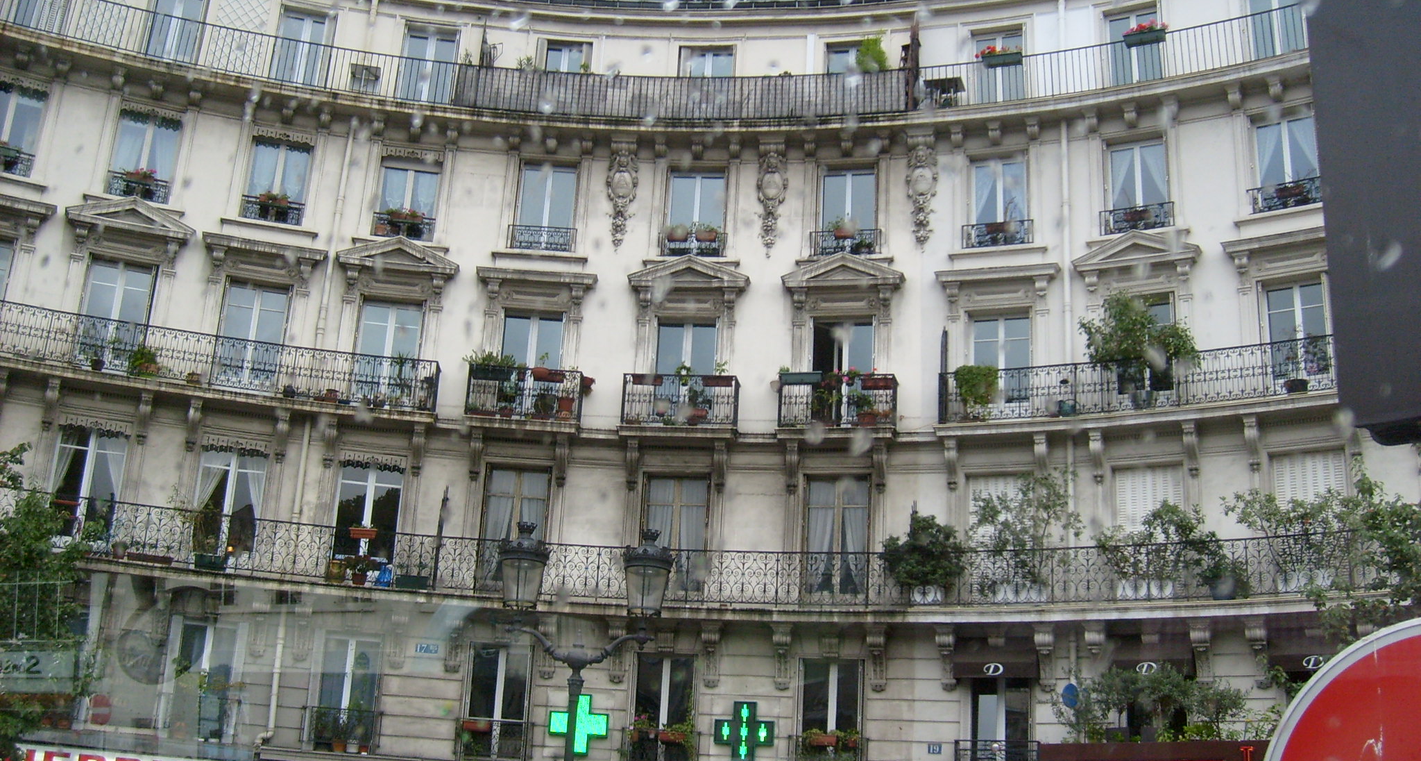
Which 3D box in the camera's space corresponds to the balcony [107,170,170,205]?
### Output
[{"bbox_3d":[-11.023,-3.730,27.718,1.150,0.440,0.200,10,-19,-19],"label":"balcony"}]

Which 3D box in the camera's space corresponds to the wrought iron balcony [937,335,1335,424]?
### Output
[{"bbox_3d":[7.191,0.119,24.194,6.556,0.914,0.983,-6,-21,24],"label":"wrought iron balcony"}]

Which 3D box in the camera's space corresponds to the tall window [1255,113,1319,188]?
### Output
[{"bbox_3d":[10.406,-3.940,25.904,1.080,1.720,0.200,-8,-21,30],"label":"tall window"}]

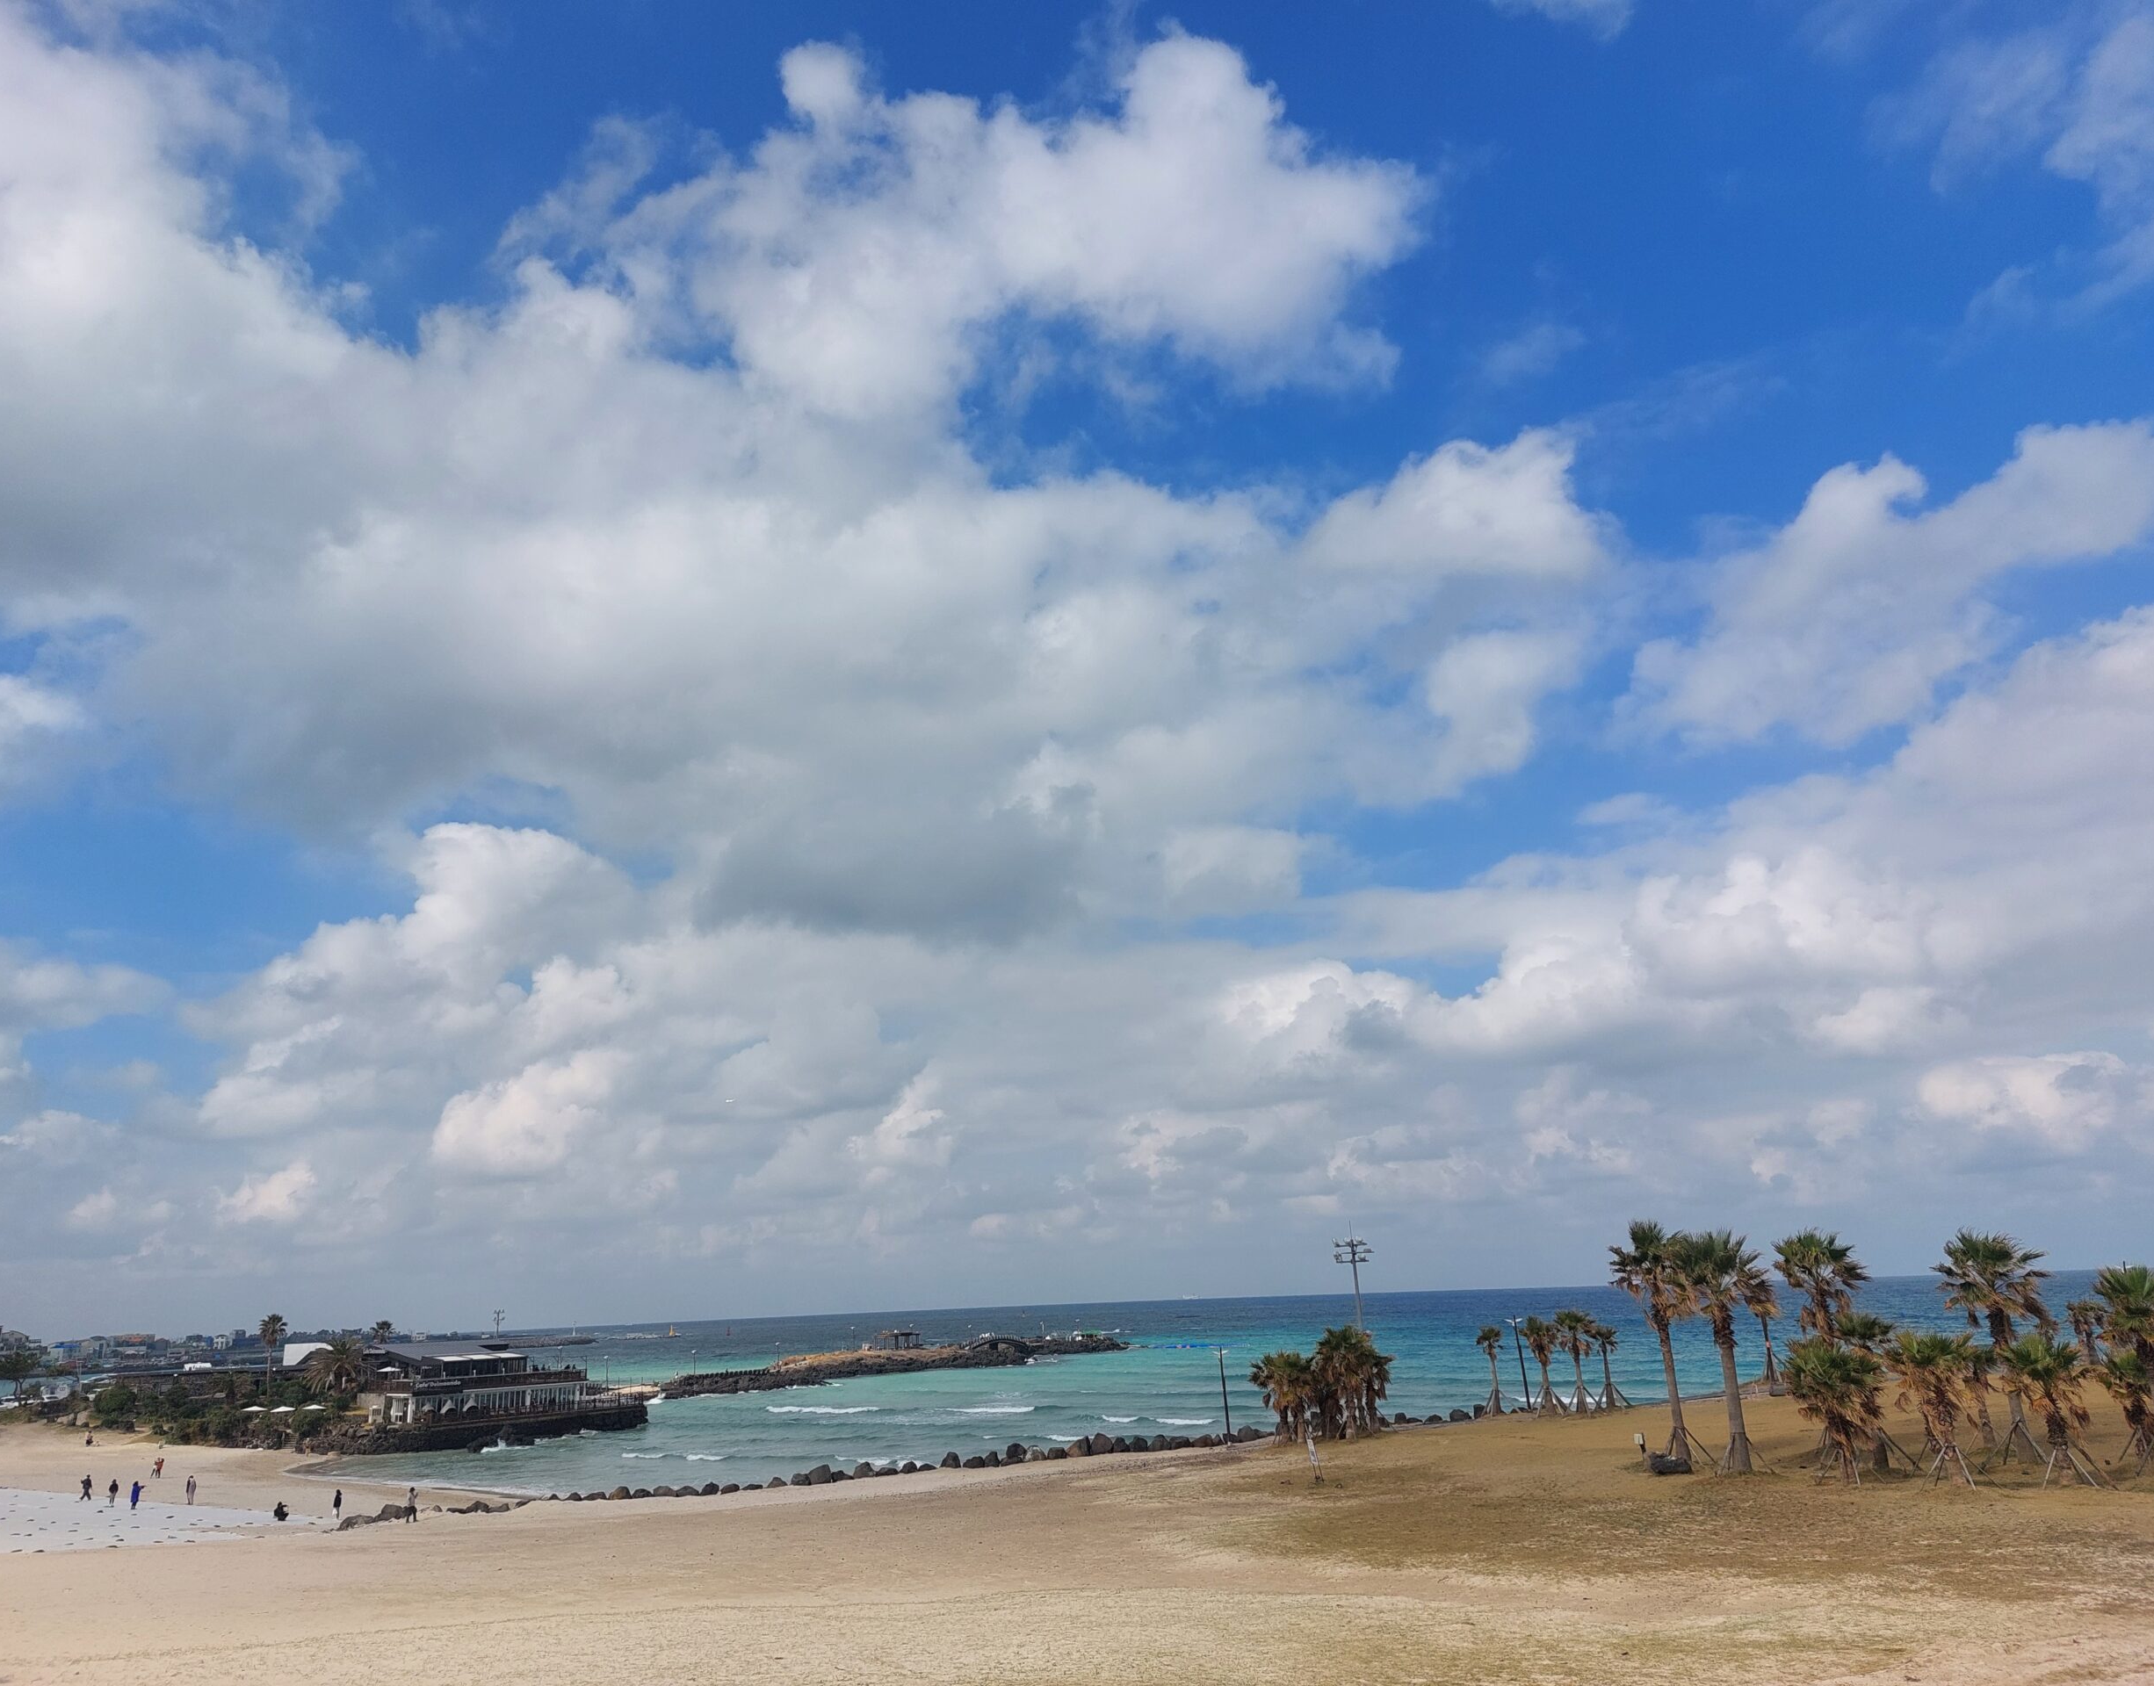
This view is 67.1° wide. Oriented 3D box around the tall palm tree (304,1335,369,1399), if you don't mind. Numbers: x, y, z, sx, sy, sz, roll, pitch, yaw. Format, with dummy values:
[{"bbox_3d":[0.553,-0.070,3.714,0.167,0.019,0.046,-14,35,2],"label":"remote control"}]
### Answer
[{"bbox_3d":[-77.808,55.473,170.905,6.500,6.690,6.500,5,-17,-23],"label":"tall palm tree"}]

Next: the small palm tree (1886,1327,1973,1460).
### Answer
[{"bbox_3d":[35.867,23.331,67.407,3.601,6.078,3.601,-10,-17,25],"label":"small palm tree"}]

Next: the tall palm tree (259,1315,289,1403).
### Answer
[{"bbox_3d":[-86.946,55.917,175.331,2.900,9.770,2.900,5,-17,-25],"label":"tall palm tree"}]

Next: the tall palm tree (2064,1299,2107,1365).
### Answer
[{"bbox_3d":[86.013,41.735,138.579,3.728,5.459,3.728,-11,-18,29],"label":"tall palm tree"}]

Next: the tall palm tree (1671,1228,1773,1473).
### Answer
[{"bbox_3d":[24.597,19.015,61.197,3.800,8.760,3.800,-8,-17,20],"label":"tall palm tree"}]

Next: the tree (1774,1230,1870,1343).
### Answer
[{"bbox_3d":[35.018,23.369,75.471,4.325,10.457,4.325,-9,-17,22],"label":"tree"}]

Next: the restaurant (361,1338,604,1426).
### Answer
[{"bbox_3d":[-64.170,58.809,178.482,13.000,7.800,23.500,-16,-21,40],"label":"restaurant"}]

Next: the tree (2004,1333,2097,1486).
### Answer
[{"bbox_3d":[39.324,22.842,65.580,3.364,5.776,3.364,-11,-18,28],"label":"tree"}]

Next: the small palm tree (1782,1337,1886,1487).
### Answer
[{"bbox_3d":[26.267,19.592,56.150,3.400,4.770,3.400,-9,-17,22],"label":"small palm tree"}]

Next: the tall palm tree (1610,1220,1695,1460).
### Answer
[{"bbox_3d":[23.536,19.891,65.260,3.500,9.260,3.500,-7,-17,18],"label":"tall palm tree"}]

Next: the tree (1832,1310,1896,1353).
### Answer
[{"bbox_3d":[29.165,20.133,59.761,2.700,5.580,2.700,-9,-17,23],"label":"tree"}]

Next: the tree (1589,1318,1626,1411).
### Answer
[{"bbox_3d":[31.303,30.848,95.665,1.900,4.880,1.900,-7,-16,16],"label":"tree"}]

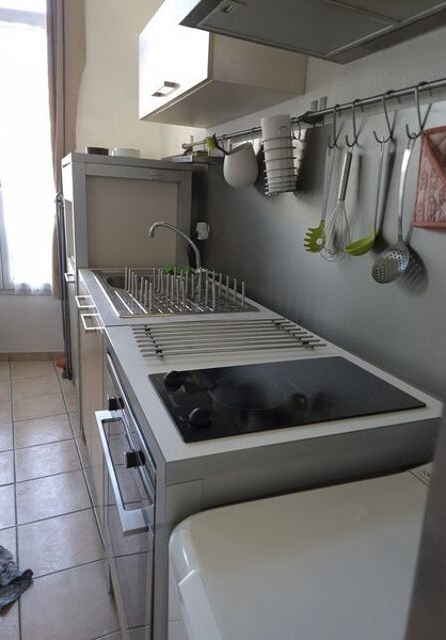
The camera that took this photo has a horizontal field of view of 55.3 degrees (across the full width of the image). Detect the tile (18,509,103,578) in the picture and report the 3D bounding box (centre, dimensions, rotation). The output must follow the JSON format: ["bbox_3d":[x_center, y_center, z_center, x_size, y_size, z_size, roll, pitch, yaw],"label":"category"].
[{"bbox_3d":[-0.640,0.871,1.665,0.296,0.010,0.296,-4,19,-26],"label":"tile"}]

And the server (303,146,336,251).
[{"bbox_3d":[0.273,-0.330,1.169,0.060,0.276,0.060,-3,18,-22],"label":"server"}]

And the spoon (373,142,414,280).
[{"bbox_3d":[0.382,-0.232,0.932,0.055,0.306,0.098,-3,18,-22],"label":"spoon"}]

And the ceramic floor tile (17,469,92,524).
[{"bbox_3d":[-0.764,0.789,1.907,0.296,0.010,0.296,-4,19,-26],"label":"ceramic floor tile"}]

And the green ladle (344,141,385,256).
[{"bbox_3d":[0.351,-0.293,1.038,0.075,0.275,0.078,3,16,-5],"label":"green ladle"}]

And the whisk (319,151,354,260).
[{"bbox_3d":[0.314,-0.295,1.114,0.070,0.276,0.070,-3,18,-22],"label":"whisk"}]

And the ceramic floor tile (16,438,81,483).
[{"bbox_3d":[-0.889,0.707,2.149,0.296,0.010,0.296,-4,19,-26],"label":"ceramic floor tile"}]

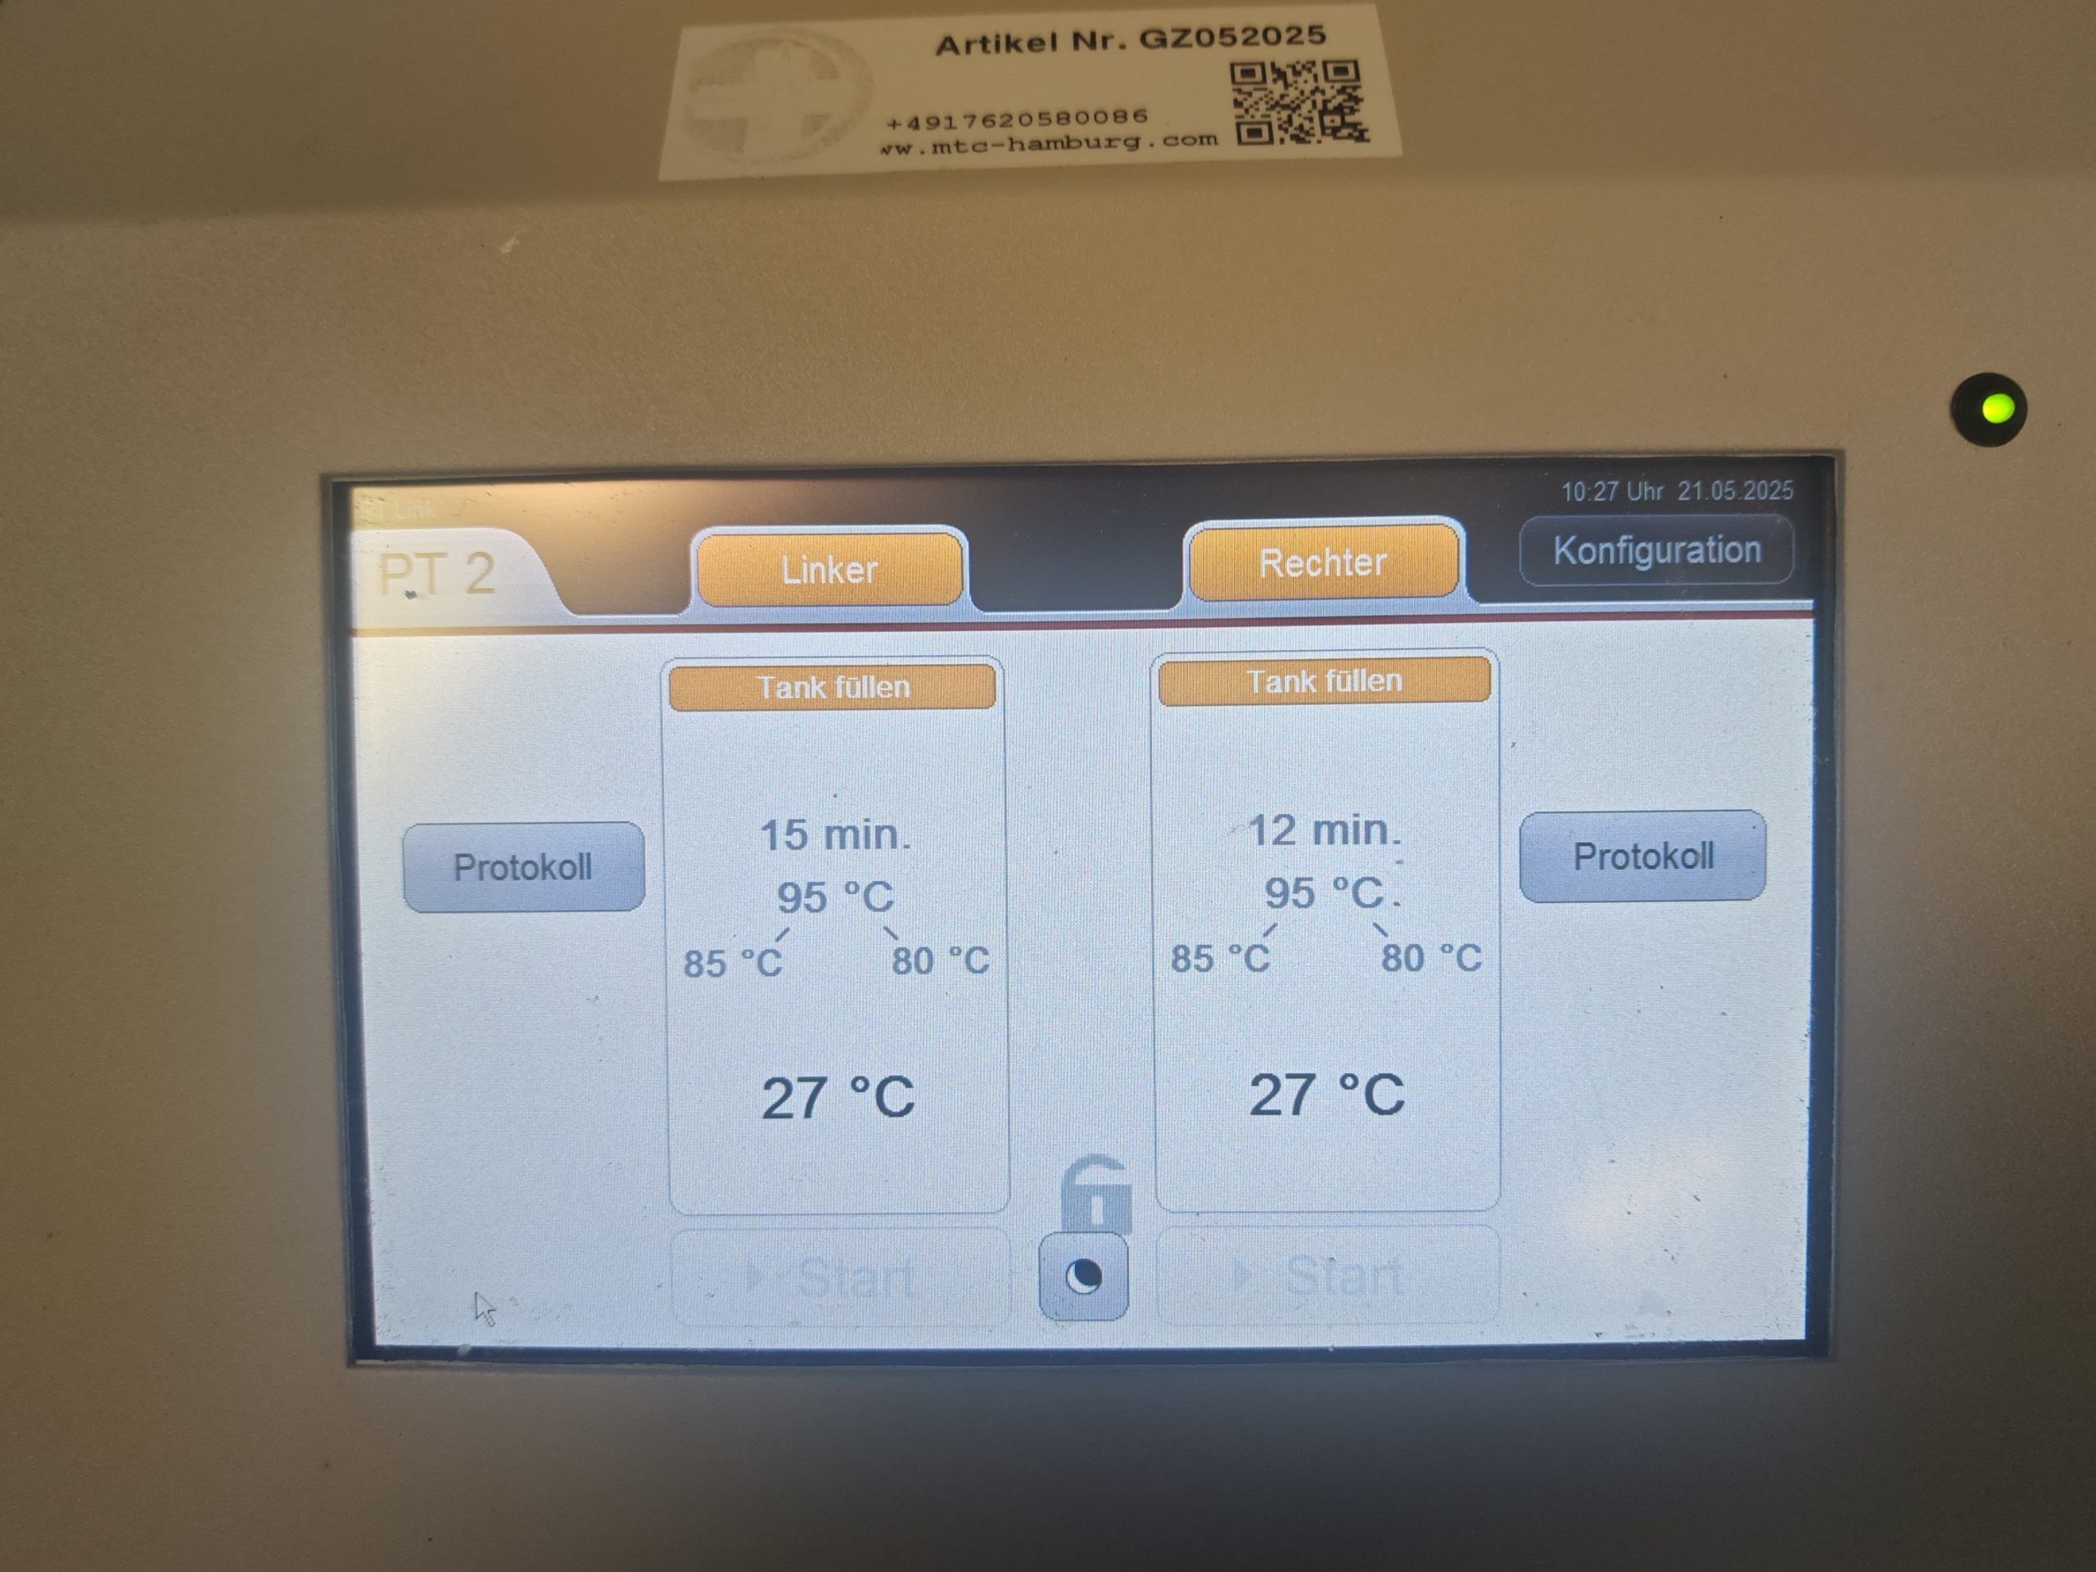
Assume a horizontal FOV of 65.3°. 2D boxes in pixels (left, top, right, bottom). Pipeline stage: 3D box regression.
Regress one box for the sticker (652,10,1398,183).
[{"bbox_3d":[-0.002,-0.074,0.174,0.076,0.001,0.025,-1,59,1],"label":"sticker"}]

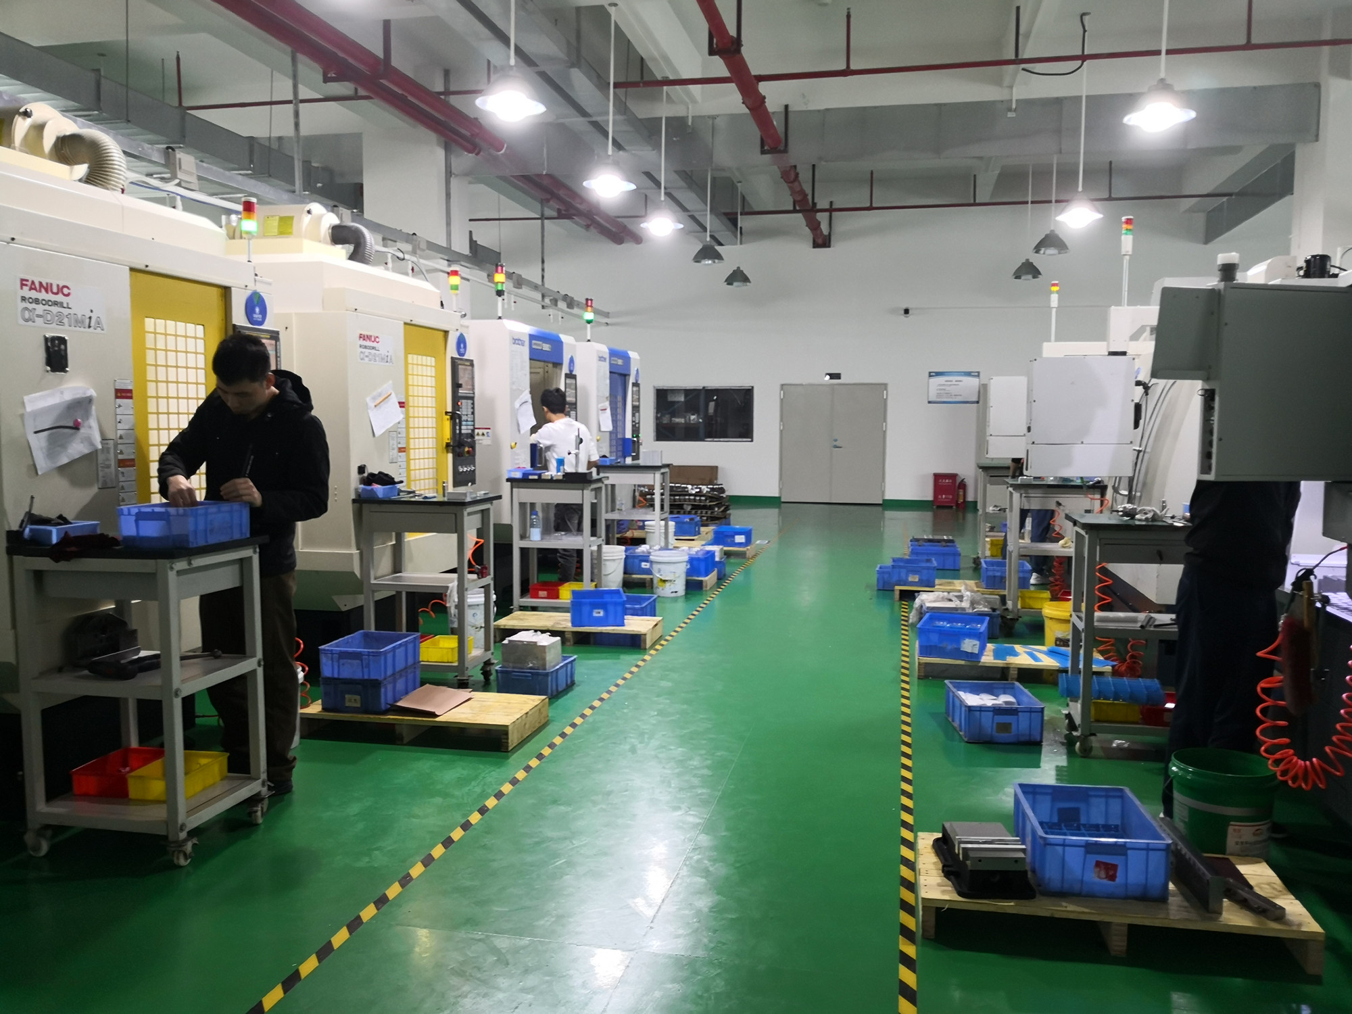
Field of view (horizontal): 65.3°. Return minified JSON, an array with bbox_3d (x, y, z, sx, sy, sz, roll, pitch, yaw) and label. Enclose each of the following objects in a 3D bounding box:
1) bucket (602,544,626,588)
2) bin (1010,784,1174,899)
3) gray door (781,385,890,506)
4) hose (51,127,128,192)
[{"bbox_3d":[-0.566,0.500,9.013,0.290,0.360,0.290,0,5,0],"label":"bucket"},{"bbox_3d":[1.204,0.973,3.101,0.338,0.165,0.431,1,5,8],"label":"bin"},{"bbox_3d":[2.692,-1.078,18.000,1.770,2.046,0.070,1,5,12],"label":"gray door"},{"bbox_3d":[-2.365,-1.404,4.264,0.150,0.260,0.270,1,5,12],"label":"hose"}]

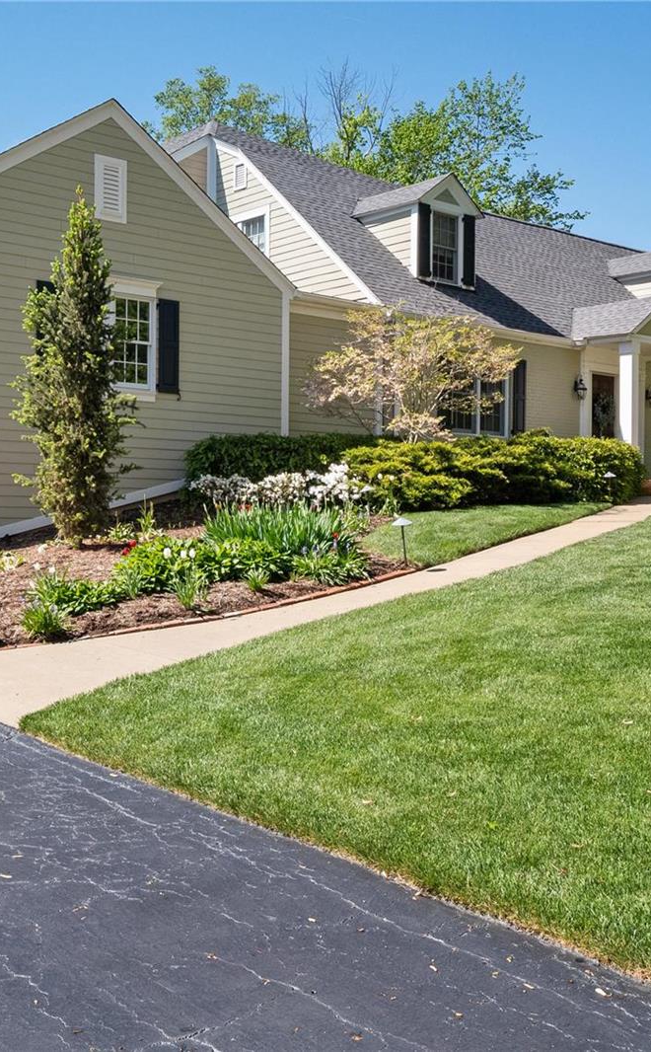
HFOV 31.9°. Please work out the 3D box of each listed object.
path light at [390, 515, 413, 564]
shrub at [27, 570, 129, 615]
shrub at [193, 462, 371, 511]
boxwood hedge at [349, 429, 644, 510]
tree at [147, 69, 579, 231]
[{"bbox_3d":[0.840,0.150,12.400,0.225,0.530,0.225,1,0,0],"label":"path light"},{"bbox_3d":[-2.235,0.607,10.200,0.880,0.330,0.700,0,1,-20],"label":"shrub"},{"bbox_3d":[-0.607,-0.564,15.800,2.500,0.720,0.950,0,1,-20],"label":"shrub"},{"bbox_3d":[2.880,-0.870,18.500,5.600,1.300,1.800,0,0,-40],"label":"boxwood hedge"},{"bbox_3d":[1.350,-7.500,37.000,13.800,14.500,12.500,1,0,0],"label":"tree"}]

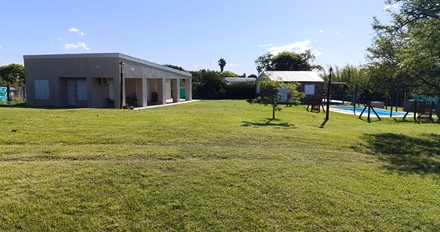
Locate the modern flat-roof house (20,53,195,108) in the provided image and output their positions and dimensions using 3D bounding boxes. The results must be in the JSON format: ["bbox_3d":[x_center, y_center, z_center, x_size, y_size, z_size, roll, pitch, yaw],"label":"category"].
[{"bbox_3d":[-8.995,-3.147,26.815,8.900,3.850,11.600,3,8,19],"label":"modern flat-roof house"}]

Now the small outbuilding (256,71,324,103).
[{"bbox_3d":[7.047,-3.000,30.328,5.100,3.250,5.500,0,7,-8],"label":"small outbuilding"}]

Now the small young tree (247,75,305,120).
[{"bbox_3d":[3.167,-1.058,16.830,3.100,2.500,2.900,1,7,0],"label":"small young tree"}]

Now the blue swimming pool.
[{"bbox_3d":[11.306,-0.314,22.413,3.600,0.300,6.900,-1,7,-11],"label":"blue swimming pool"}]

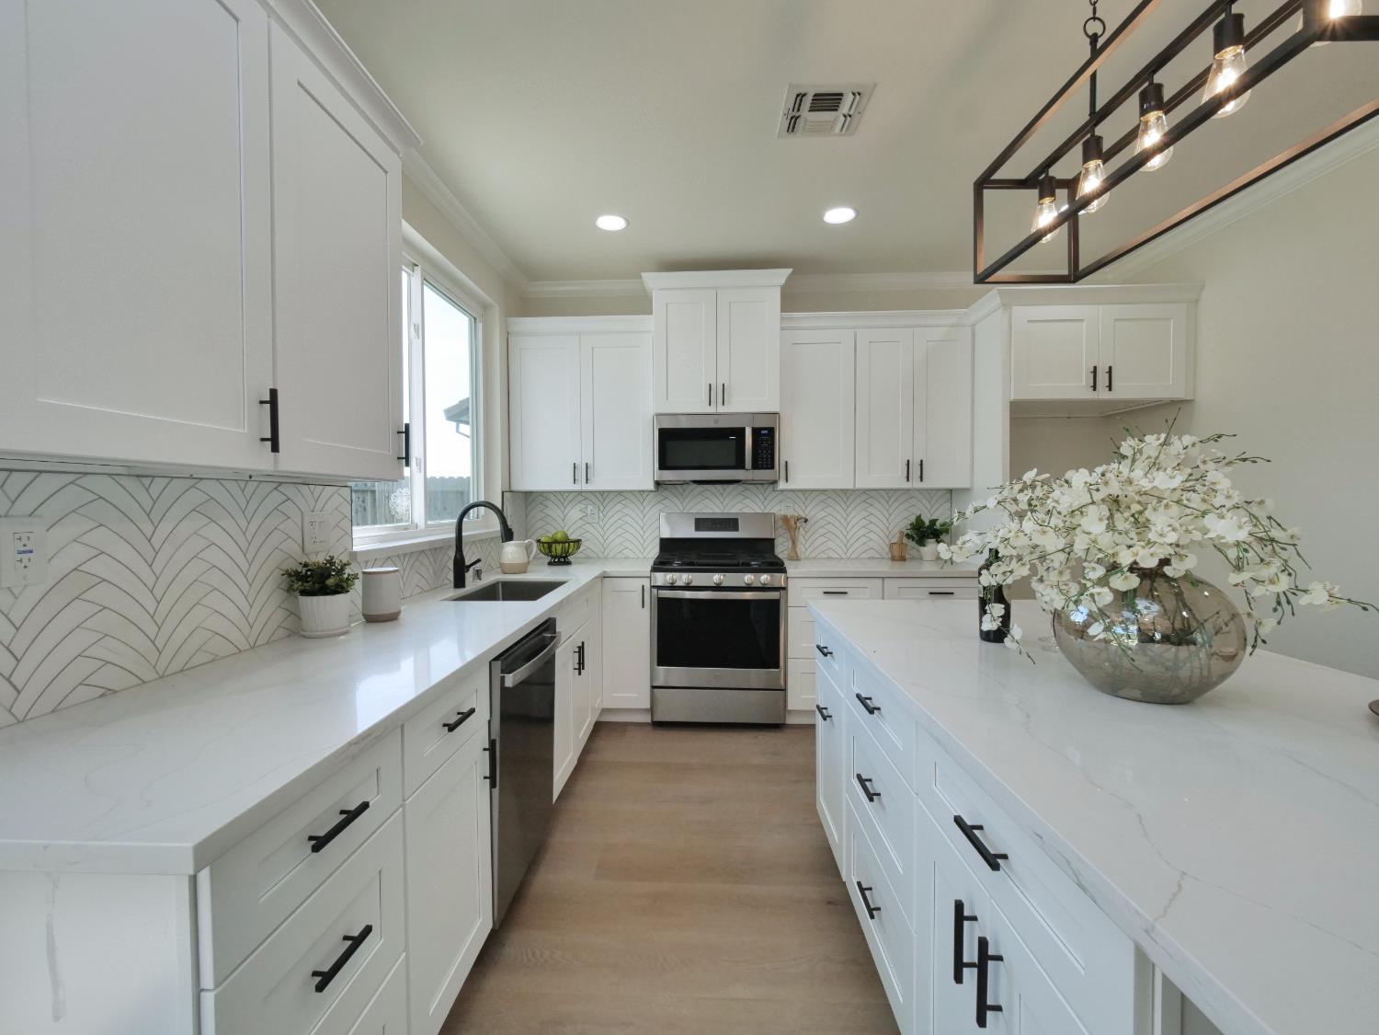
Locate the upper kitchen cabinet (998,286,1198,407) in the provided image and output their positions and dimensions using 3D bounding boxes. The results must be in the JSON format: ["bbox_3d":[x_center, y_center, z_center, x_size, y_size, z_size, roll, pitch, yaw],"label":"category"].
[{"bbox_3d":[2.205,-0.944,3.344,1.085,0.593,0.733,0,2,2],"label":"upper kitchen cabinet"}]

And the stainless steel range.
[{"bbox_3d":[0.176,0.592,3.466,0.764,1.221,0.729,0,1,2],"label":"stainless steel range"}]

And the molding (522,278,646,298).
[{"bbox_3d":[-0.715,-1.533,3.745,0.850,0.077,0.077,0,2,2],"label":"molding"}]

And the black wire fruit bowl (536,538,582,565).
[{"bbox_3d":[-0.838,0.223,3.601,0.281,0.161,0.281,0,1,0],"label":"black wire fruit bowl"}]

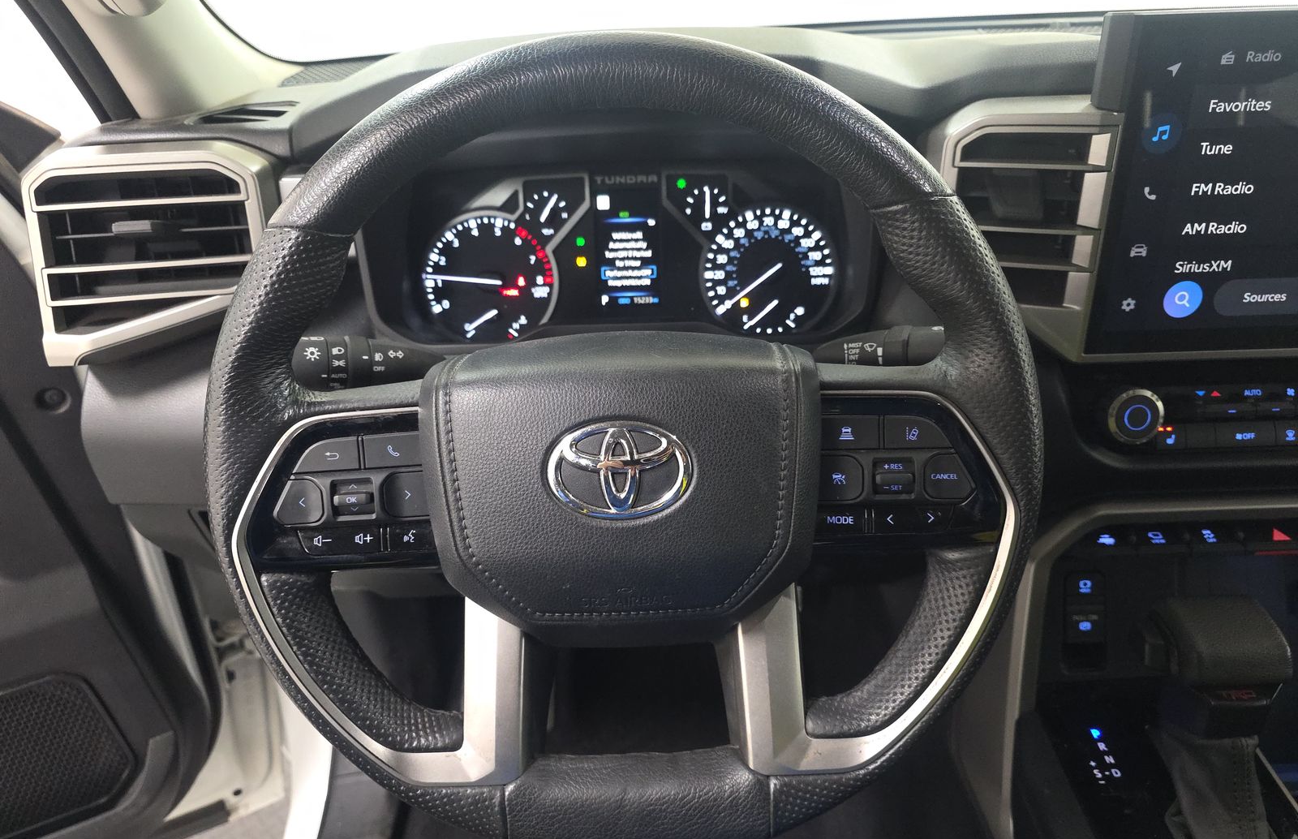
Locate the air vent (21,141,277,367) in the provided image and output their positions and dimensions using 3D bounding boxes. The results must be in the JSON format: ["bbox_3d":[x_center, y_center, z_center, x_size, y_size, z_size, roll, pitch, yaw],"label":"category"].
[{"bbox_3d":[-0.299,-0.103,0.530,0.130,0.122,0.045,-6,21,-8],"label":"air vent"}]

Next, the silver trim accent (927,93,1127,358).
[{"bbox_3d":[0.218,-0.114,0.512,0.095,0.145,0.045,6,23,12],"label":"silver trim accent"}]

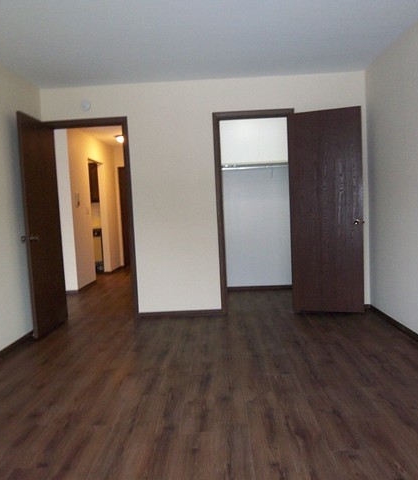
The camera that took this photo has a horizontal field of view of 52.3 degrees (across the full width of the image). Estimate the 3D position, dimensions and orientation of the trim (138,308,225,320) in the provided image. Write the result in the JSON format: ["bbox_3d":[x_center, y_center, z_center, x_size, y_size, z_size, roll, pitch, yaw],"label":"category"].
[{"bbox_3d":[-0.305,0.778,4.518,0.905,0.060,0.015,-2,4,2],"label":"trim"}]

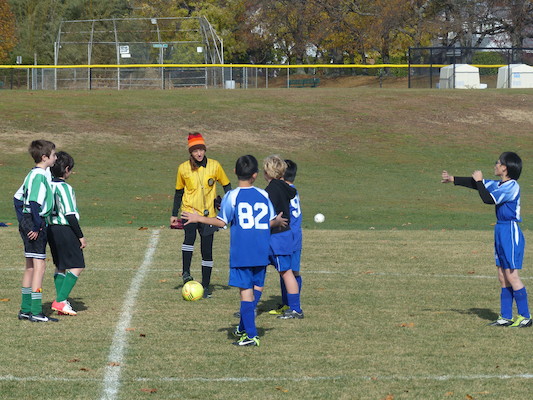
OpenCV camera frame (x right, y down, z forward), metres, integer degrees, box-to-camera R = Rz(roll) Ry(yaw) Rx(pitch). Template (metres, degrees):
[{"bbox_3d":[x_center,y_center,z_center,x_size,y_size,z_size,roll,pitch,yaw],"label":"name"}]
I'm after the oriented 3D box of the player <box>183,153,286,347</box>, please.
[{"bbox_3d":[-0.241,0.375,21.900,0.760,1.423,0.500,0,1,-12],"label":"player"}]

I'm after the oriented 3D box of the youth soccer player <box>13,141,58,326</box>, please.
[{"bbox_3d":[-1.984,0.261,25.000,0.350,1.549,0.420,0,1,-30],"label":"youth soccer player"}]

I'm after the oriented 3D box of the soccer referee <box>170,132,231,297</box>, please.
[{"bbox_3d":[-0.658,0.151,29.000,0.580,1.641,0.420,0,1,-12],"label":"soccer referee"}]

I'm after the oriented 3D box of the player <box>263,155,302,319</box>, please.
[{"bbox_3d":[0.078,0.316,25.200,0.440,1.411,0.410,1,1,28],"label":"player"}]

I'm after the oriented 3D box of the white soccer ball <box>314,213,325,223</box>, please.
[{"bbox_3d":[1.092,0.371,60.000,0.217,0.217,0.217,0,1,0],"label":"white soccer ball"}]

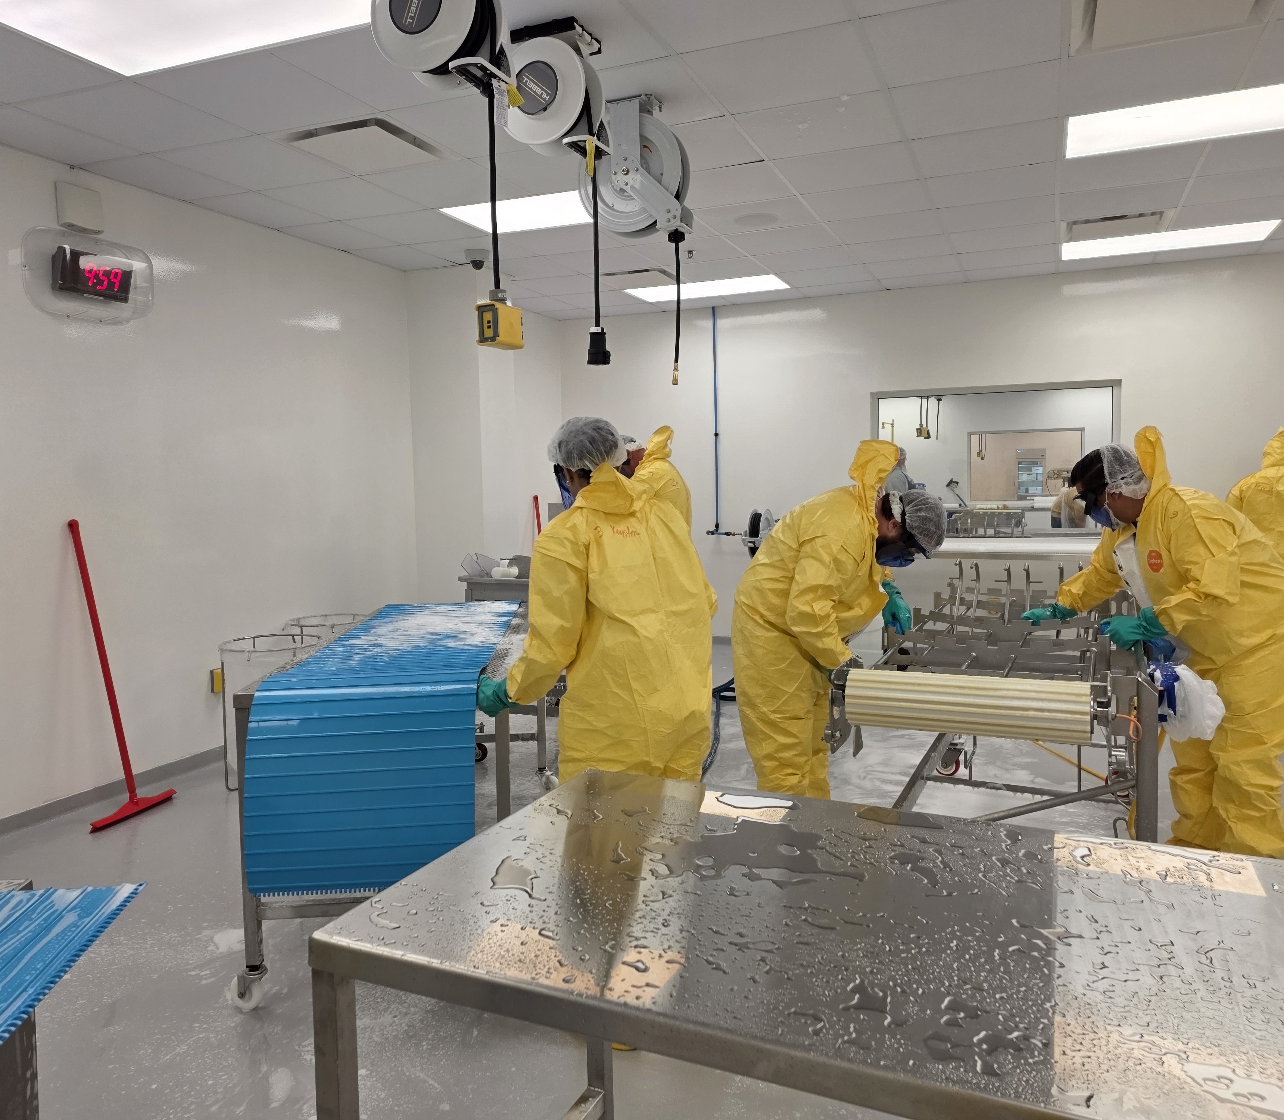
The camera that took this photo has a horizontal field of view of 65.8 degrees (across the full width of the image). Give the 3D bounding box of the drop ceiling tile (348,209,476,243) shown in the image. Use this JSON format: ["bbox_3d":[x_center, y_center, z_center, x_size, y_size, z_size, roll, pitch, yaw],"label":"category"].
[{"bbox_3d":[-1.278,-1.877,5.586,0.598,0.020,0.598,1,5,22],"label":"drop ceiling tile"}]

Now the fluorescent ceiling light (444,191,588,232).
[{"bbox_3d":[-0.430,-1.891,5.247,1.209,0.070,0.600,1,5,22],"label":"fluorescent ceiling light"}]

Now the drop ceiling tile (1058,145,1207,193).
[{"bbox_3d":[2.333,-1.880,4.763,0.605,0.020,0.605,1,5,22],"label":"drop ceiling tile"}]

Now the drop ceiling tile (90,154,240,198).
[{"bbox_3d":[-2.200,-1.791,4.647,0.410,0.020,0.605,1,5,22],"label":"drop ceiling tile"}]

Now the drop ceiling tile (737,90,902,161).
[{"bbox_3d":[0.744,-1.799,4.101,0.605,0.020,0.605,1,5,22],"label":"drop ceiling tile"}]

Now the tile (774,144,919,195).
[{"bbox_3d":[0.976,-1.847,4.657,0.598,0.020,0.598,1,5,22],"label":"tile"}]

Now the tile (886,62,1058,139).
[{"bbox_3d":[1.311,-1.792,3.874,0.605,0.020,0.605,1,5,22],"label":"tile"}]

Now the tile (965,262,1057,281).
[{"bbox_3d":[2.656,-2.074,7.126,0.598,0.020,0.390,1,5,22],"label":"tile"}]

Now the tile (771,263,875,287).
[{"bbox_3d":[1.345,-2.054,7.145,0.600,0.025,0.600,1,5,22],"label":"tile"}]

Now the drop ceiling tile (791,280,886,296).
[{"bbox_3d":[1.543,-2.095,7.623,0.600,0.025,0.417,1,5,22],"label":"drop ceiling tile"}]

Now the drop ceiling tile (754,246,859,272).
[{"bbox_3d":[1.107,-2.004,6.584,0.605,0.020,0.605,1,5,22],"label":"drop ceiling tile"}]

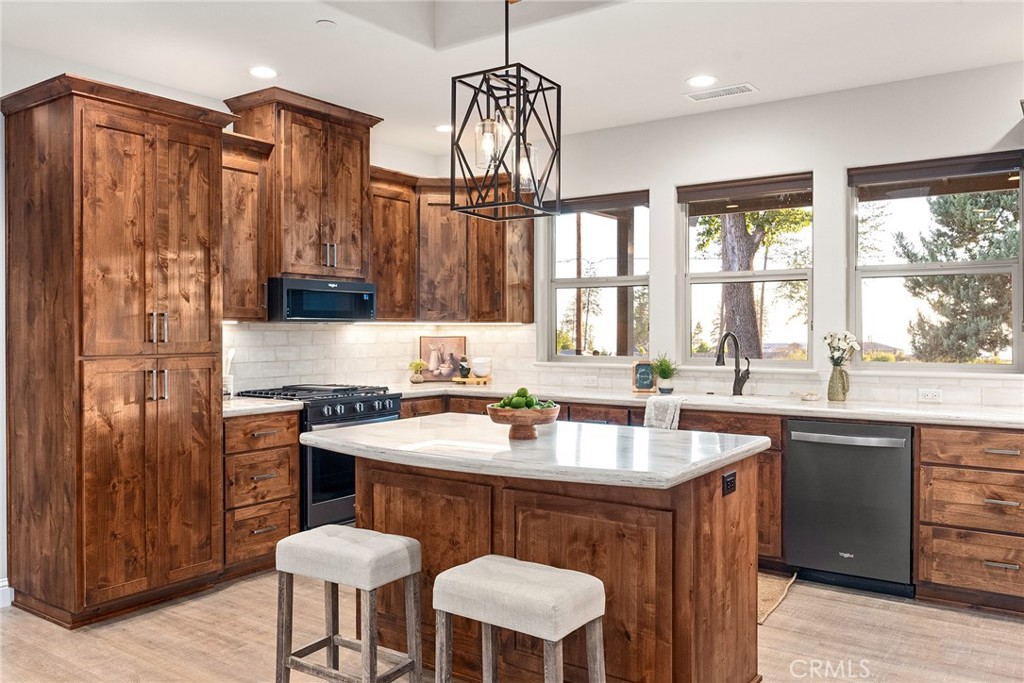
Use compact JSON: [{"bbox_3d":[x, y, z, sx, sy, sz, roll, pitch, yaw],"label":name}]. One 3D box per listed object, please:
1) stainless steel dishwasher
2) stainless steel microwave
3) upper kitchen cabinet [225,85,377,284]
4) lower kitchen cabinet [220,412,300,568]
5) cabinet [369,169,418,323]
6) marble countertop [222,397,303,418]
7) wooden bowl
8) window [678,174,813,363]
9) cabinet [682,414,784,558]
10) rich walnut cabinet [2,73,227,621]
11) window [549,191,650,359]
[{"bbox_3d":[1.883,0.850,4.331,0.611,0.864,0.623,1,1,35],"label":"stainless steel dishwasher"},{"bbox_3d":[-1.300,-0.249,5.087,0.458,0.255,0.758,1,1,35],"label":"stainless steel microwave"},{"bbox_3d":[-1.299,-0.935,5.086,0.437,1.075,0.864,1,1,35],"label":"upper kitchen cabinet"},{"bbox_3d":[-1.603,0.818,4.517,0.643,0.854,0.497,1,1,35],"label":"lower kitchen cabinet"},{"bbox_3d":[-0.956,-0.659,5.635,0.372,1.030,0.523,1,1,35],"label":"cabinet"},{"bbox_3d":[-1.598,0.372,4.526,0.644,0.038,0.498,1,1,35],"label":"marble countertop"},{"bbox_3d":[0.044,0.312,3.077,0.284,0.125,0.284,0,1,0],"label":"wooden bowl"},{"bbox_3d":[1.494,-0.435,5.103,0.872,1.167,0.110,1,1,35],"label":"window"},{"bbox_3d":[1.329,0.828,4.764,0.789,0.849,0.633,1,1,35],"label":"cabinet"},{"bbox_3d":[-1.950,0.058,4.000,0.667,2.435,0.865,1,1,35],"label":"rich walnut cabinet"},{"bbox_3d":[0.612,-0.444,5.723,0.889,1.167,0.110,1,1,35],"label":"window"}]

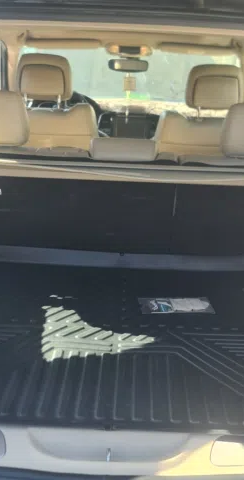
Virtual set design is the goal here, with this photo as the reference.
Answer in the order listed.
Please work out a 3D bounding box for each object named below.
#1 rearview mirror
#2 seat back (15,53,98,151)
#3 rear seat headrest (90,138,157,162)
[{"bbox_3d":[0.039,-1.042,2.760,0.245,0.070,0.045,8,25,14],"label":"rearview mirror"},{"bbox_3d":[-0.369,-0.453,2.321,0.530,0.860,0.260,3,36,0],"label":"seat back"},{"bbox_3d":[0.005,-0.285,1.470,0.213,0.080,0.090,2,25,1],"label":"rear seat headrest"}]

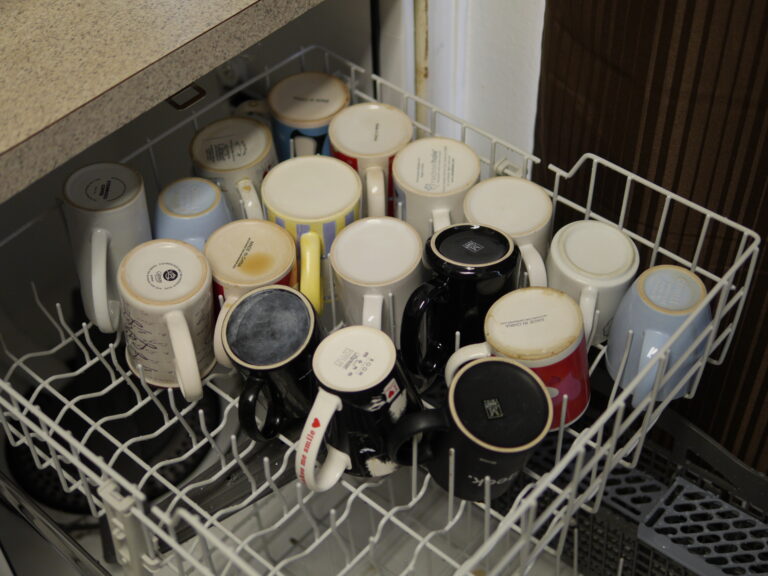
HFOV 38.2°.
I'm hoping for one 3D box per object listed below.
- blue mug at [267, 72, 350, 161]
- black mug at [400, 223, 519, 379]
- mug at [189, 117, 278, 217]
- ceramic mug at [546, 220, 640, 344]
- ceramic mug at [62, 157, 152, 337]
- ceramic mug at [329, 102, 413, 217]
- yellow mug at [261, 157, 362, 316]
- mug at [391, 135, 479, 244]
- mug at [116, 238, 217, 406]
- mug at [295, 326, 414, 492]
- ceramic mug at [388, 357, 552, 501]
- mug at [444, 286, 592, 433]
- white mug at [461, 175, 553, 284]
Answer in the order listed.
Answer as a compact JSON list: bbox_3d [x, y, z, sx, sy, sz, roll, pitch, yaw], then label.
[{"bbox_3d":[-0.078,-0.153,1.168,0.083,0.096,0.114,3,48,2],"label":"blue mug"},{"bbox_3d":[0.063,0.015,0.987,0.114,0.114,0.082,-24,42,-33],"label":"black mug"},{"bbox_3d":[-0.138,-0.097,1.107,0.082,0.096,0.113,-19,48,-9],"label":"mug"},{"bbox_3d":[0.182,0.009,1.014,0.081,0.093,0.112,8,50,-2],"label":"ceramic mug"},{"bbox_3d":[-0.248,-0.025,1.009,0.073,0.148,0.106,4,44,1],"label":"ceramic mug"},{"bbox_3d":[-0.012,-0.111,1.118,0.083,0.096,0.117,-3,47,-4],"label":"ceramic mug"},{"bbox_3d":[-0.068,-0.044,1.050,0.093,0.100,0.130,-1,46,-5],"label":"yellow mug"},{"bbox_3d":[0.051,-0.072,1.076,0.083,0.096,0.114,-4,49,-5],"label":"mug"},{"bbox_3d":[-0.183,0.035,0.969,0.083,0.119,0.119,-14,57,-16],"label":"mug"},{"bbox_3d":[-0.030,0.106,0.920,0.082,0.109,0.120,27,55,28],"label":"mug"},{"bbox_3d":[0.065,0.116,0.895,0.120,0.090,0.084,-3,57,-17],"label":"ceramic mug"},{"bbox_3d":[0.116,0.066,0.949,0.118,0.094,0.083,-15,44,-1],"label":"mug"},{"bbox_3d":[0.123,-0.033,1.060,0.083,0.096,0.117,-16,48,-14],"label":"white mug"}]

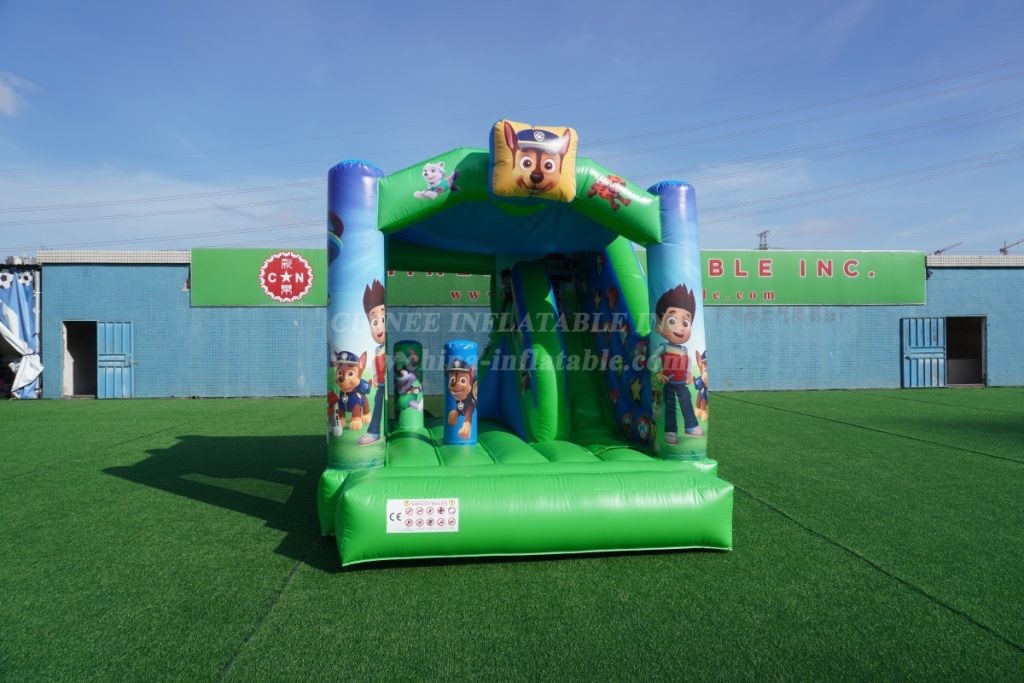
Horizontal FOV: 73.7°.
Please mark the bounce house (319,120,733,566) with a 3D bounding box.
[{"bbox_3d":[-0.066,-0.175,7.033,3.400,3.450,4.200,0,1,-9],"label":"bounce house"}]

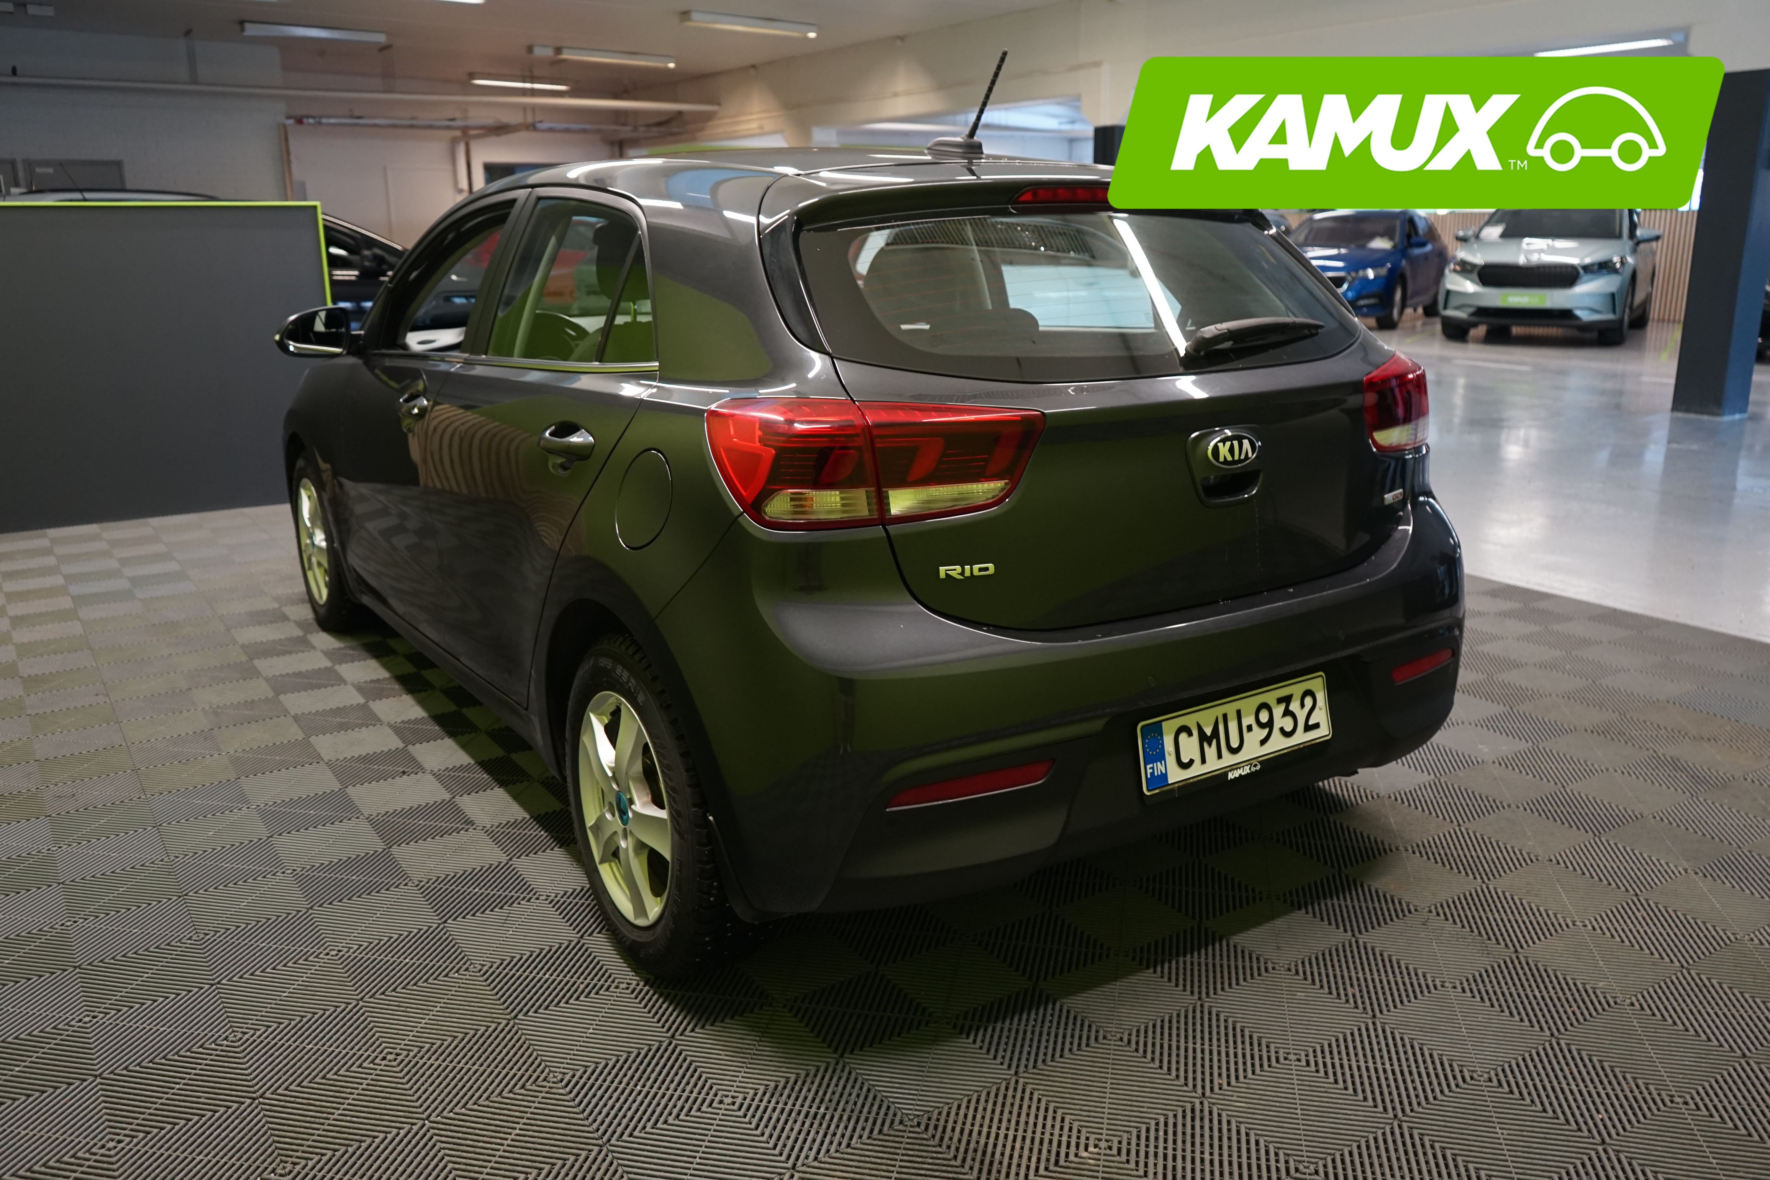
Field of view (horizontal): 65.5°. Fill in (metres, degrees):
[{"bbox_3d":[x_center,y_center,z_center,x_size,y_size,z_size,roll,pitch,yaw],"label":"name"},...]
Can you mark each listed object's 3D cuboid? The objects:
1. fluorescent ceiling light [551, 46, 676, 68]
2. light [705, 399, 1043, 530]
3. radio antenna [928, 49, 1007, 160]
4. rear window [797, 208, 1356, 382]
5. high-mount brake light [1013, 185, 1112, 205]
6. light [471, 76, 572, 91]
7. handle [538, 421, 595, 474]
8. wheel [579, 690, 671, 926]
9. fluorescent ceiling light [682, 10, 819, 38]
[{"bbox_3d":[-3.406,-6.781,17.549,1.530,0.120,0.170,-10,17,-34],"label":"fluorescent ceiling light"},{"bbox_3d":[-0.004,-0.197,2.020,0.445,0.178,0.270,-10,17,-32],"label":"light"},{"bbox_3d":[0.169,-0.928,2.651,0.060,0.195,0.210,-10,17,-32],"label":"radio antenna"},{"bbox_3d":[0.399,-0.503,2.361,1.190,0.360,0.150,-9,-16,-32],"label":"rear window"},{"bbox_3d":[0.363,-0.707,2.468,0.320,0.035,0.045,-9,17,-32],"label":"high-mount brake light"},{"bbox_3d":[-5.315,-7.415,20.088,1.530,0.120,0.170,-10,17,-34],"label":"light"},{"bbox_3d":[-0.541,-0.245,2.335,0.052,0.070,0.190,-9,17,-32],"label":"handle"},{"bbox_3d":[-0.385,0.367,2.424,0.170,0.410,0.410,-9,17,-32],"label":"wheel"},{"bbox_3d":[-1.333,-5.735,13.969,1.530,0.120,0.170,-12,19,-39],"label":"fluorescent ceiling light"}]

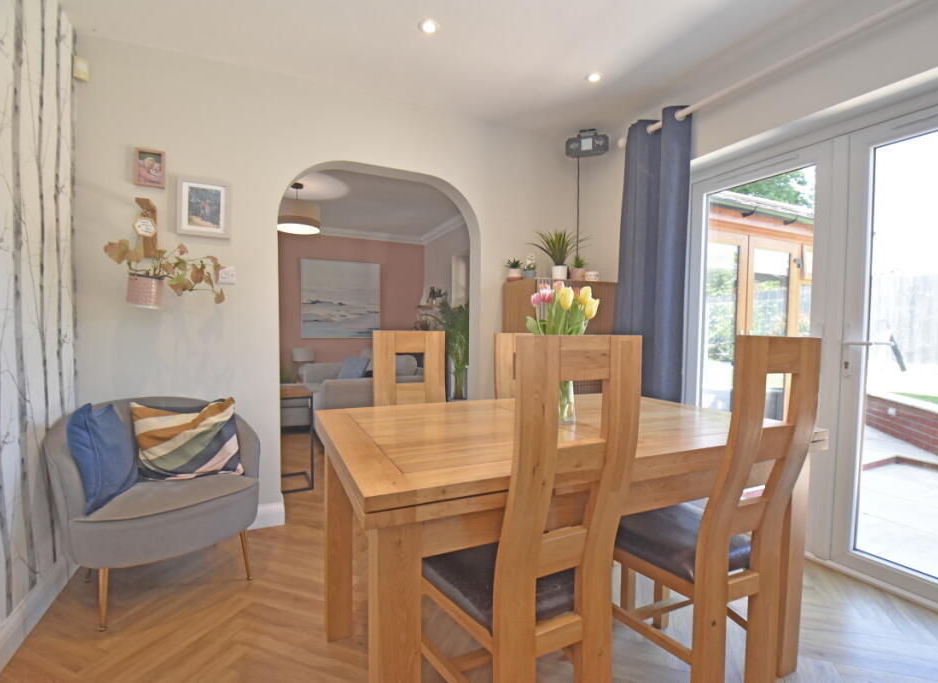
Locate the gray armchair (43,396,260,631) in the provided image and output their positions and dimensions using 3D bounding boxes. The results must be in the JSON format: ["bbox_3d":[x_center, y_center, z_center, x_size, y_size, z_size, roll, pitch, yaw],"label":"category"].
[{"bbox_3d":[-1.246,0.636,1.769,0.710,0.745,0.630,-1,3,-40],"label":"gray armchair"}]

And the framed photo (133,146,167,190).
[{"bbox_3d":[-1.497,-0.812,1.999,0.118,0.170,0.020,0,2,-25],"label":"framed photo"}]

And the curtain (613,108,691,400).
[{"bbox_3d":[1.200,-0.217,2.877,0.150,2.420,0.540,0,2,-25],"label":"curtain"}]

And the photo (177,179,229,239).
[{"bbox_3d":[-1.299,-0.653,2.095,0.220,0.273,0.027,0,2,-25],"label":"photo"}]

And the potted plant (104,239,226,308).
[{"bbox_3d":[-1.395,-0.311,1.969,0.465,0.325,0.210,0,2,-25],"label":"potted plant"}]

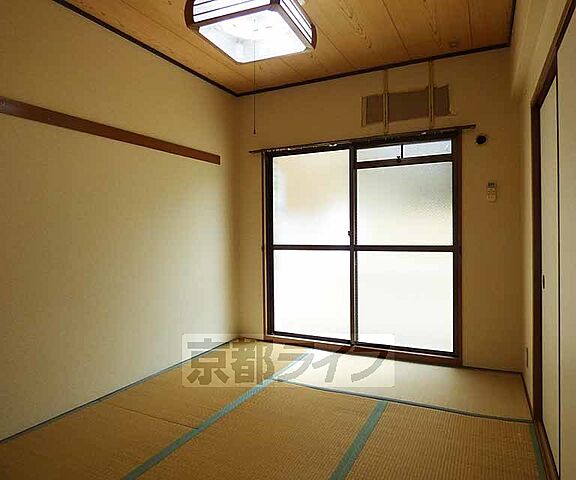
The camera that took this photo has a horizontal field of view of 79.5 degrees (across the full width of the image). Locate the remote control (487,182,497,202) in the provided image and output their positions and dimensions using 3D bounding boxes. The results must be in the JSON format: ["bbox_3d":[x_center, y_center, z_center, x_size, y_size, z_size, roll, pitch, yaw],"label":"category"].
[{"bbox_3d":[1.599,-0.371,2.720,0.060,0.158,0.024,0,1,27],"label":"remote control"}]

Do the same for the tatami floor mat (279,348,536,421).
[{"bbox_3d":[0.825,1.065,2.660,1.690,0.040,0.820,-1,-1,26],"label":"tatami floor mat"}]

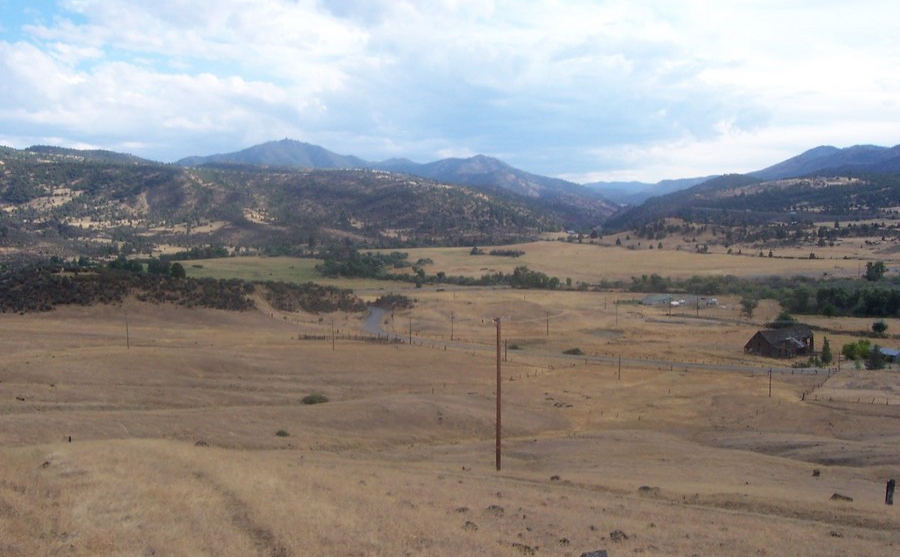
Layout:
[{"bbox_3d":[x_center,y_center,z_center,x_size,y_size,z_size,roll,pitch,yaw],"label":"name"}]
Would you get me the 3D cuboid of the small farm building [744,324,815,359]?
[{"bbox_3d":[116.342,21.816,336.959,24.050,8.600,12.902,-3,5,-36],"label":"small farm building"}]

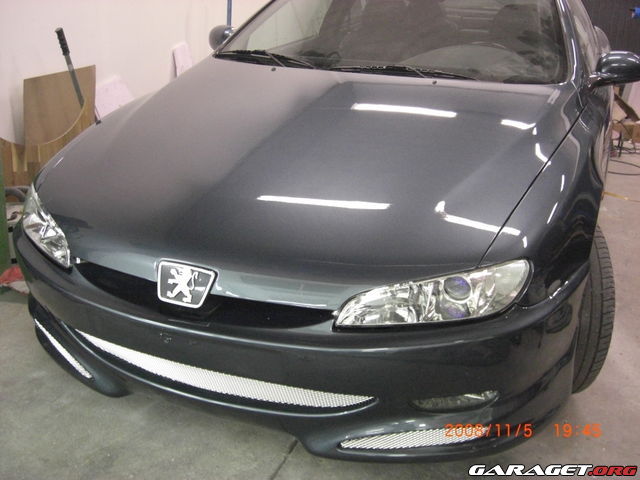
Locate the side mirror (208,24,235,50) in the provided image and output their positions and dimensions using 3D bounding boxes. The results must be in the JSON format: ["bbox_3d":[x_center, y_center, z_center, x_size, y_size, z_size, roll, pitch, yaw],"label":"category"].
[{"bbox_3d":[-0.435,-0.934,3.287,0.185,0.130,0.110,10,25,21],"label":"side mirror"}]

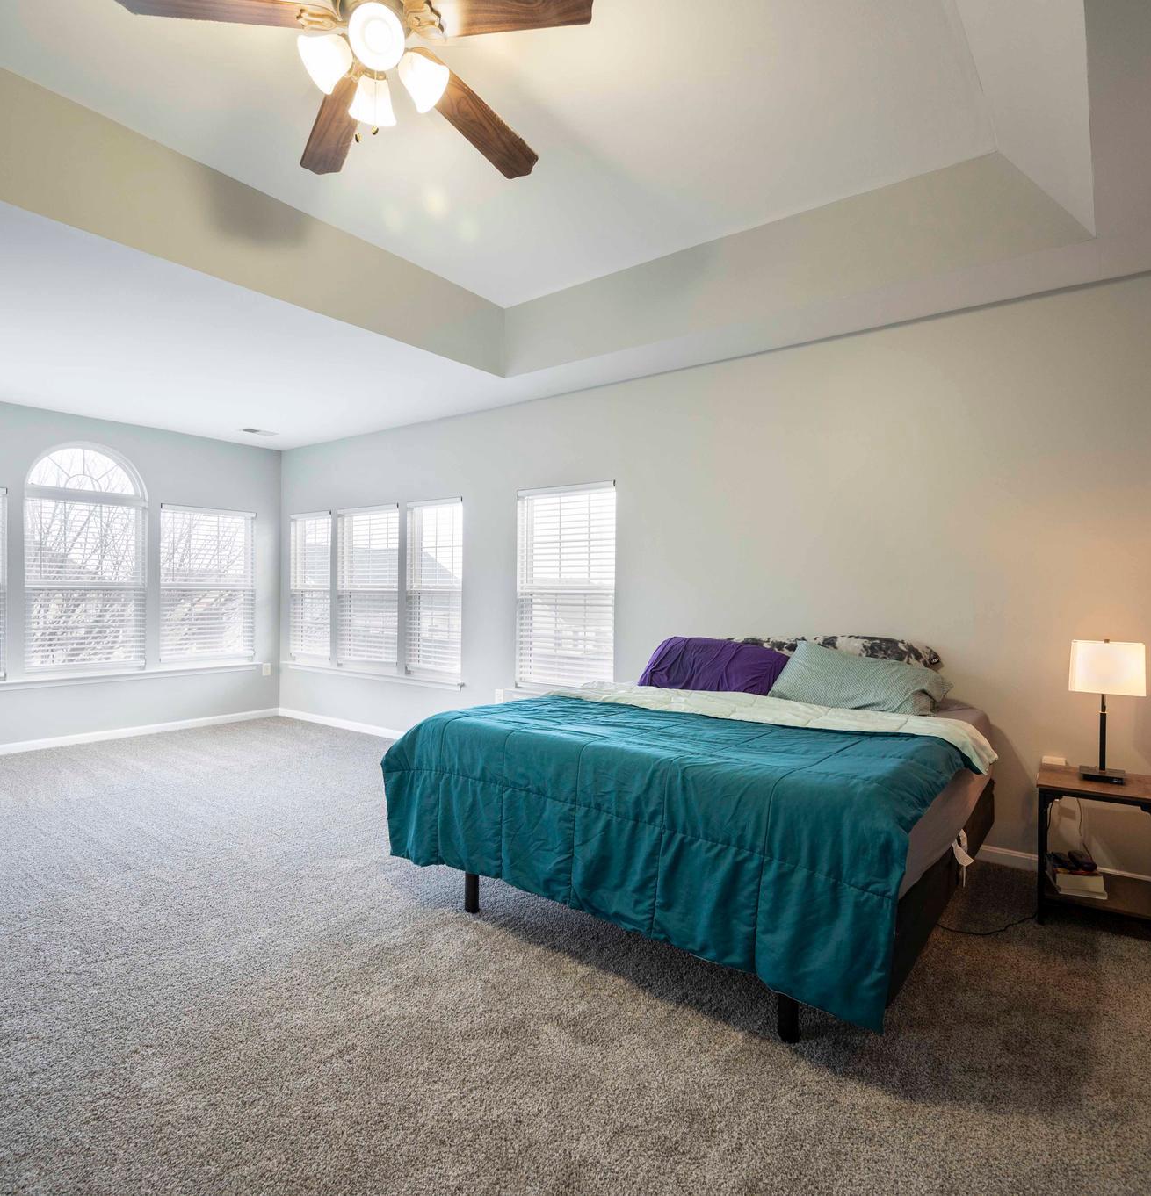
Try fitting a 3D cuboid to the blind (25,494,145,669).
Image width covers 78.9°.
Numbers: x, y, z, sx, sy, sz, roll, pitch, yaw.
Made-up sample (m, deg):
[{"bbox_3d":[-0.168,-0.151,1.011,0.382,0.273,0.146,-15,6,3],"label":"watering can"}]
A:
[{"bbox_3d":[-4.110,-0.083,5.904,0.060,1.411,0.889,1,1,37],"label":"blind"}]

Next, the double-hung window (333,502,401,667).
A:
[{"bbox_3d":[-1.916,-0.085,6.463,0.897,1.487,0.100,1,0,37],"label":"double-hung window"}]

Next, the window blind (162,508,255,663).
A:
[{"bbox_3d":[-3.497,-0.118,6.718,0.060,1.454,0.888,1,0,37],"label":"window blind"}]

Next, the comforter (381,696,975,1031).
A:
[{"bbox_3d":[0.343,0.772,2.723,1.989,0.566,1.163,1,1,37],"label":"comforter"}]

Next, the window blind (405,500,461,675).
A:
[{"bbox_3d":[-1.187,-0.075,5.910,0.696,1.487,0.100,1,0,37],"label":"window blind"}]

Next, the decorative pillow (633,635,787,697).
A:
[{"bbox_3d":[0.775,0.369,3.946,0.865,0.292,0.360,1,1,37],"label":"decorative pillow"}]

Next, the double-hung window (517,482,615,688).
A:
[{"bbox_3d":[-0.088,-0.061,5.060,0.893,1.483,0.060,1,0,37],"label":"double-hung window"}]

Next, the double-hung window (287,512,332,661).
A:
[{"bbox_3d":[-2.650,-0.097,7.018,0.698,1.483,0.100,1,0,37],"label":"double-hung window"}]

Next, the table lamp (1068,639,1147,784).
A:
[{"bbox_3d":[2.197,0.461,2.903,0.255,0.580,0.210,1,1,37],"label":"table lamp"}]

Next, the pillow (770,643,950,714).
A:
[{"bbox_3d":[1.401,0.375,3.430,0.740,0.190,0.430,5,41,41],"label":"pillow"}]

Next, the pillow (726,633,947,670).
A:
[{"bbox_3d":[1.382,0.363,3.720,1.020,0.400,0.190,1,-32,37],"label":"pillow"}]

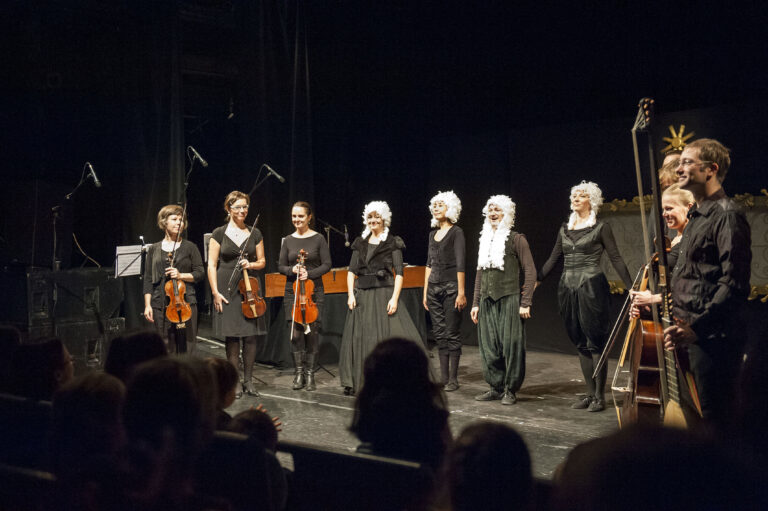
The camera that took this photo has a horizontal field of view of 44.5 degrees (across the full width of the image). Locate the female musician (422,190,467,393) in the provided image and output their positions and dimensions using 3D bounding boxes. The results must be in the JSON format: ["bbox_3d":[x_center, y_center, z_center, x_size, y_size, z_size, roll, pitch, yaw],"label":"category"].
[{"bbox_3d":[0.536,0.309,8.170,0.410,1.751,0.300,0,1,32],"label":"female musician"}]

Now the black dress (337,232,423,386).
[{"bbox_3d":[-0.004,0.489,8.050,0.740,1.356,0.620,0,1,20],"label":"black dress"}]

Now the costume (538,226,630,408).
[{"bbox_3d":[1.572,0.458,7.280,0.700,1.475,0.340,0,1,30],"label":"costume"}]

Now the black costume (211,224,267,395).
[{"bbox_3d":[-1.221,0.461,7.870,0.450,1.426,0.300,0,1,-12],"label":"black costume"}]

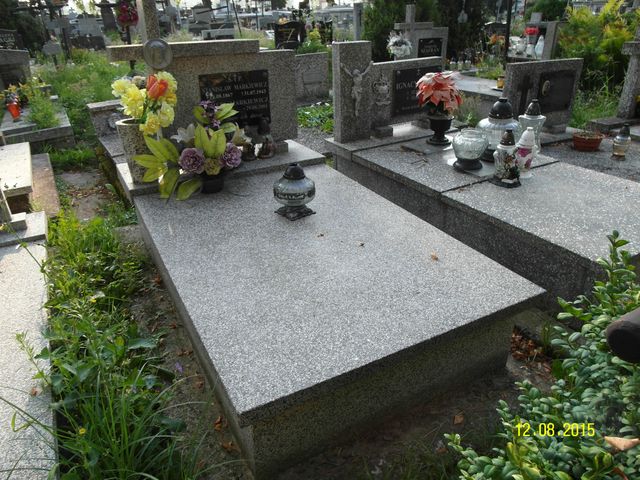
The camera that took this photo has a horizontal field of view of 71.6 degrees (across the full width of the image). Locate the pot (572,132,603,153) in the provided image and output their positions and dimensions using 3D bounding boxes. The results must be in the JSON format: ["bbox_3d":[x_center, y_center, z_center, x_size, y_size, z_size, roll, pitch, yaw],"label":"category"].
[{"bbox_3d":[2.120,-0.766,3.480,0.214,0.107,0.171,-15,31,-25],"label":"pot"}]

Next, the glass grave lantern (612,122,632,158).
[{"bbox_3d":[2.106,-0.687,3.062,0.118,0.226,0.118,-14,31,-25],"label":"glass grave lantern"}]

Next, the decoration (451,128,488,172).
[{"bbox_3d":[0.916,-0.548,2.690,0.203,0.207,0.203,0,28,0],"label":"decoration"}]

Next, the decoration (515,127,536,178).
[{"bbox_3d":[1.111,-0.462,2.334,0.114,0.253,0.114,-14,31,-25],"label":"decoration"}]

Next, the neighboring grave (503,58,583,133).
[{"bbox_3d":[1.572,-1.018,3.267,0.810,0.559,0.092,-14,31,-25],"label":"neighboring grave"}]

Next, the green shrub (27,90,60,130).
[{"bbox_3d":[-2.805,-1.307,4.437,0.297,0.342,0.267,-15,31,-25],"label":"green shrub"}]

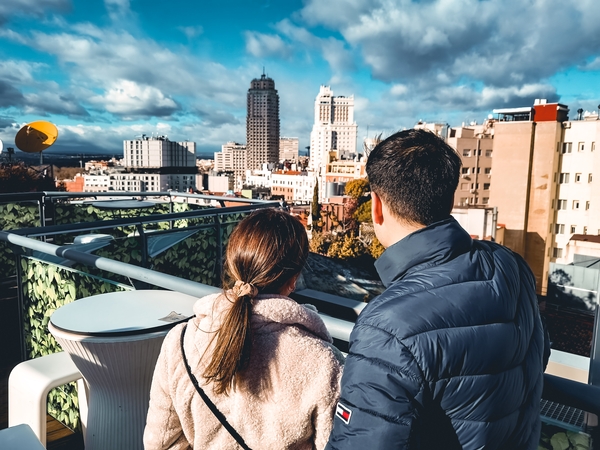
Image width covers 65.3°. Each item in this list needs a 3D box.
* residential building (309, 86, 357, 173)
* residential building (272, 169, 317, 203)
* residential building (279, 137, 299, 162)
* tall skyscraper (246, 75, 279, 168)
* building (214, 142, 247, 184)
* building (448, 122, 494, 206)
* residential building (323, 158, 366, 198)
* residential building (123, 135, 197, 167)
[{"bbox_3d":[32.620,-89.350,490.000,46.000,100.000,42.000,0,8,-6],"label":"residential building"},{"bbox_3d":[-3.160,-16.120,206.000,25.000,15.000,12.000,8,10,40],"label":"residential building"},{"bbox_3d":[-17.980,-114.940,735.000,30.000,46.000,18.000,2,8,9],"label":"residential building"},{"bbox_3d":[-44.970,-114.330,575.000,33.000,130.000,27.000,5,8,25],"label":"tall skyscraper"},{"bbox_3d":[-77.710,-67.550,525.000,34.000,48.000,24.000,4,8,17],"label":"building"},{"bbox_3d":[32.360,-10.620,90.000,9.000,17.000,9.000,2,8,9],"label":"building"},{"bbox_3d":[13.650,-13.320,143.000,14.000,13.500,11.000,5,8,27],"label":"residential building"},{"bbox_3d":[-98.480,-49.940,330.000,36.000,25.000,32.000,5,8,27],"label":"residential building"}]

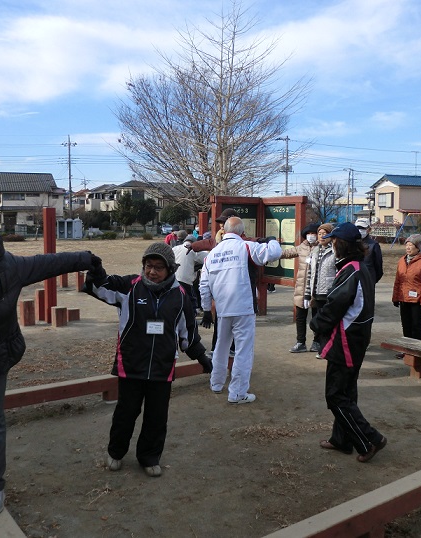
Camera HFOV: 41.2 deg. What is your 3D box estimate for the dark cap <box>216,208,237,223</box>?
[{"bbox_3d":[0.176,-0.550,5.800,0.260,0.150,0.200,-3,5,-30],"label":"dark cap"}]

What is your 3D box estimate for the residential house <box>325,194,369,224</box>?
[{"bbox_3d":[20.240,-7.539,81.666,8.000,6.050,7.000,0,4,0],"label":"residential house"}]

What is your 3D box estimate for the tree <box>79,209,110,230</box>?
[{"bbox_3d":[-13.117,-5.153,63.792,3.600,2.900,3.200,0,5,0],"label":"tree"}]

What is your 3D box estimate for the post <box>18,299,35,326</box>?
[{"bbox_3d":[-2.909,0.694,8.919,0.180,0.395,0.180,-3,5,-38],"label":"post"}]

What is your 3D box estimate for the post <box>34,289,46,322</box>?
[{"bbox_3d":[-2.755,0.590,9.200,0.180,0.500,0.180,-4,6,-39],"label":"post"}]

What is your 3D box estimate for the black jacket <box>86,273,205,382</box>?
[{"bbox_3d":[-0.421,0.379,3.620,0.750,0.690,0.370,-1,5,-13],"label":"black jacket"}]

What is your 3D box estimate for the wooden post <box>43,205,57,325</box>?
[{"bbox_3d":[-2.577,-0.048,8.980,0.160,1.860,0.160,-4,6,-41],"label":"wooden post"}]

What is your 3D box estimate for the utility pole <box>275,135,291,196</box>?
[{"bbox_3d":[8.353,-9.326,64.000,1.800,11.800,0.800,0,4,0],"label":"utility pole"}]

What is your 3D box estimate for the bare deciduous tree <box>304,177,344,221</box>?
[{"bbox_3d":[10.091,-5.339,49.729,3.700,5.600,3.600,0,5,0],"label":"bare deciduous tree"}]

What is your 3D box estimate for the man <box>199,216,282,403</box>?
[{"bbox_3d":[0.263,0.391,5.080,0.700,1.480,0.450,2,5,25],"label":"man"}]

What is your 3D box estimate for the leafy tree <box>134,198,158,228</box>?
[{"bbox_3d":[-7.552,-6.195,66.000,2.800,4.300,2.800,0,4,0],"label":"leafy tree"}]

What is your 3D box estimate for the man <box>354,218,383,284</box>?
[{"bbox_3d":[2.009,0.162,7.250,0.350,1.660,0.500,-4,6,-44],"label":"man"}]

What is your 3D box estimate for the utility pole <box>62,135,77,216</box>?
[{"bbox_3d":[-16.988,-10.218,67.385,1.700,12.400,0.600,-1,5,-17],"label":"utility pole"}]

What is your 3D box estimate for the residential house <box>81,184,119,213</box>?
[{"bbox_3d":[-15.220,-8.621,79.559,6.200,7.200,7.500,-1,5,-17],"label":"residential house"}]

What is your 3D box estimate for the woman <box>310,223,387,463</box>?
[{"bbox_3d":[0.953,0.480,3.805,0.540,1.580,0.500,2,5,27],"label":"woman"}]

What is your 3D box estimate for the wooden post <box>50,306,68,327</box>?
[{"bbox_3d":[-2.393,0.757,8.852,0.180,0.280,0.180,-3,5,-38],"label":"wooden post"}]

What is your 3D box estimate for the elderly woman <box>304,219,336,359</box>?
[{"bbox_3d":[1.309,0.265,6.595,0.500,1.570,0.340,2,5,25],"label":"elderly woman"}]

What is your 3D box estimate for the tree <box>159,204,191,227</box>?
[{"bbox_3d":[-4.864,-6.397,75.734,4.200,4.650,4.200,0,4,0],"label":"tree"}]

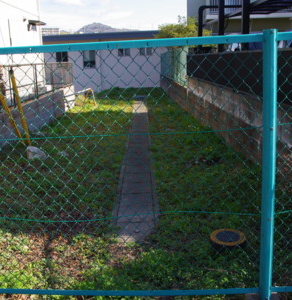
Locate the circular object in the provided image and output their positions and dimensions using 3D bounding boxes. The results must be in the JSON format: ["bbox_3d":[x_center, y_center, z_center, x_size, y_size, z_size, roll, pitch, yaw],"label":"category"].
[{"bbox_3d":[0.637,0.705,2.608,0.275,0.065,0.275,-2,15,0],"label":"circular object"}]

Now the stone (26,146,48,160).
[{"bbox_3d":[-1.634,0.052,5.050,0.300,0.180,0.210,-7,16,-18],"label":"stone"}]

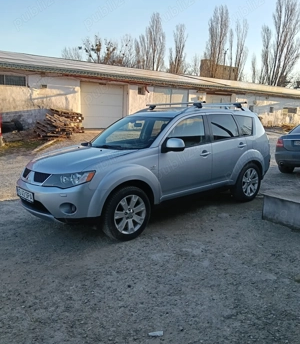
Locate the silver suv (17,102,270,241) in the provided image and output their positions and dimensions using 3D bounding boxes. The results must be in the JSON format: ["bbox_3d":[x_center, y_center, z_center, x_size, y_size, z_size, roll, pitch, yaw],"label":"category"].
[{"bbox_3d":[0.230,-0.287,5.201,4.650,1.740,1.840,-9,14,-40],"label":"silver suv"}]

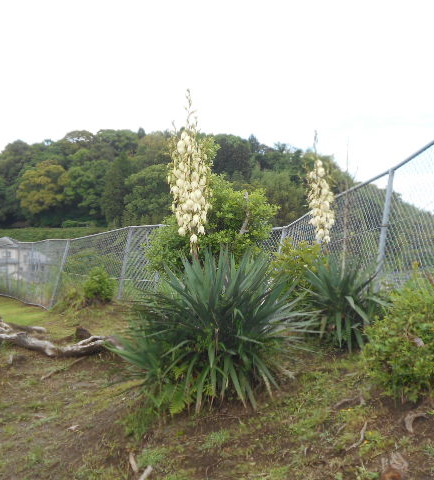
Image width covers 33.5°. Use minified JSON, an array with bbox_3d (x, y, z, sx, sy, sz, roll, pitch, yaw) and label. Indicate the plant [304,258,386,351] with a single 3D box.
[{"bbox_3d":[1.043,0.528,5.900,0.670,0.750,0.650,0,0,0],"label":"plant"}]

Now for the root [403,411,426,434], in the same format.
[{"bbox_3d":[0.936,0.860,3.400,0.115,0.085,0.110,0,0,0],"label":"root"}]

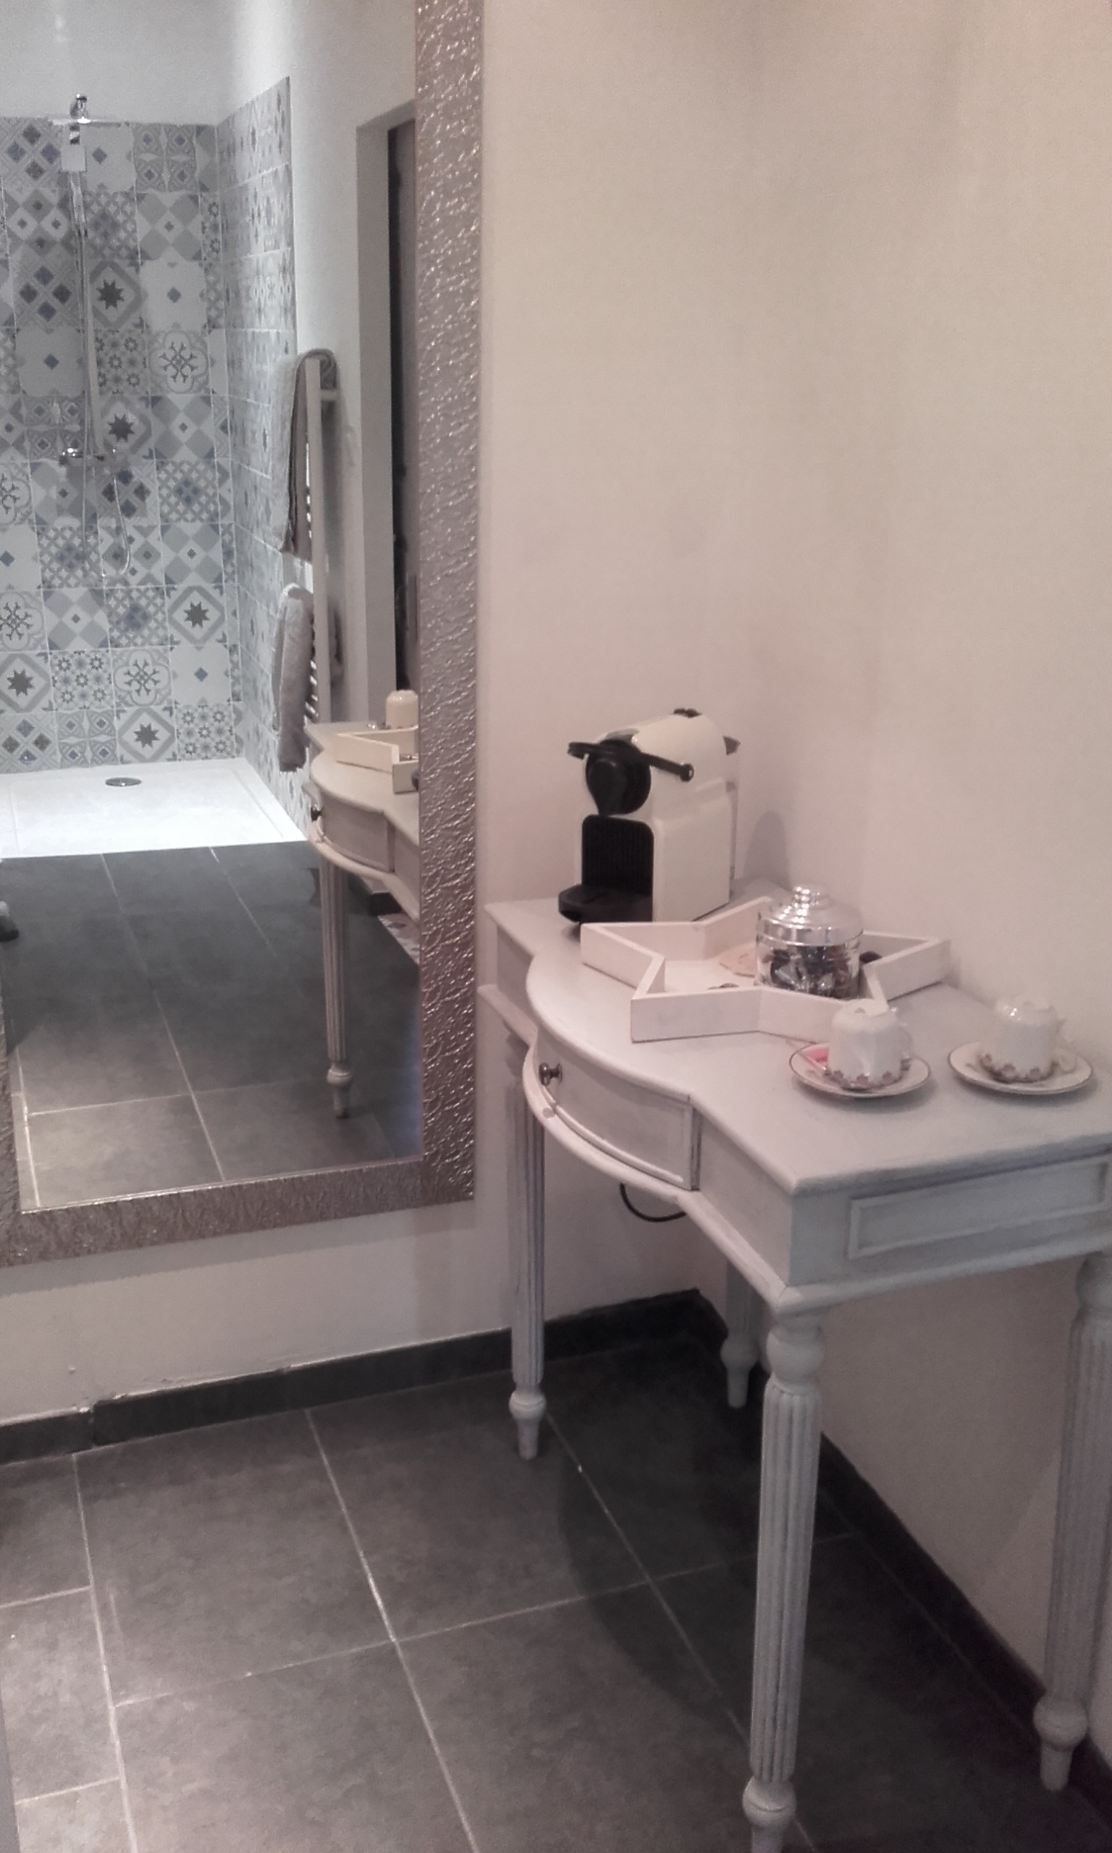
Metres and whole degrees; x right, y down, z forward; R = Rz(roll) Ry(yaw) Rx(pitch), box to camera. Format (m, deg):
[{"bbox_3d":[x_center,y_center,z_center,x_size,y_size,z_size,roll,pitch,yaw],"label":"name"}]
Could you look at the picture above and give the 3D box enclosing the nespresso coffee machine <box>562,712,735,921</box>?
[{"bbox_3d":[0.111,-0.124,1.798,0.120,0.235,0.315,12,21,31],"label":"nespresso coffee machine"}]

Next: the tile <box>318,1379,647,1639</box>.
[{"bbox_3d":[-0.113,0.711,1.946,0.304,0.010,0.450,-6,19,-19],"label":"tile"}]

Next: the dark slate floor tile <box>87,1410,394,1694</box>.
[{"bbox_3d":[-0.398,0.737,1.851,0.299,0.010,0.446,-6,19,-19],"label":"dark slate floor tile"}]

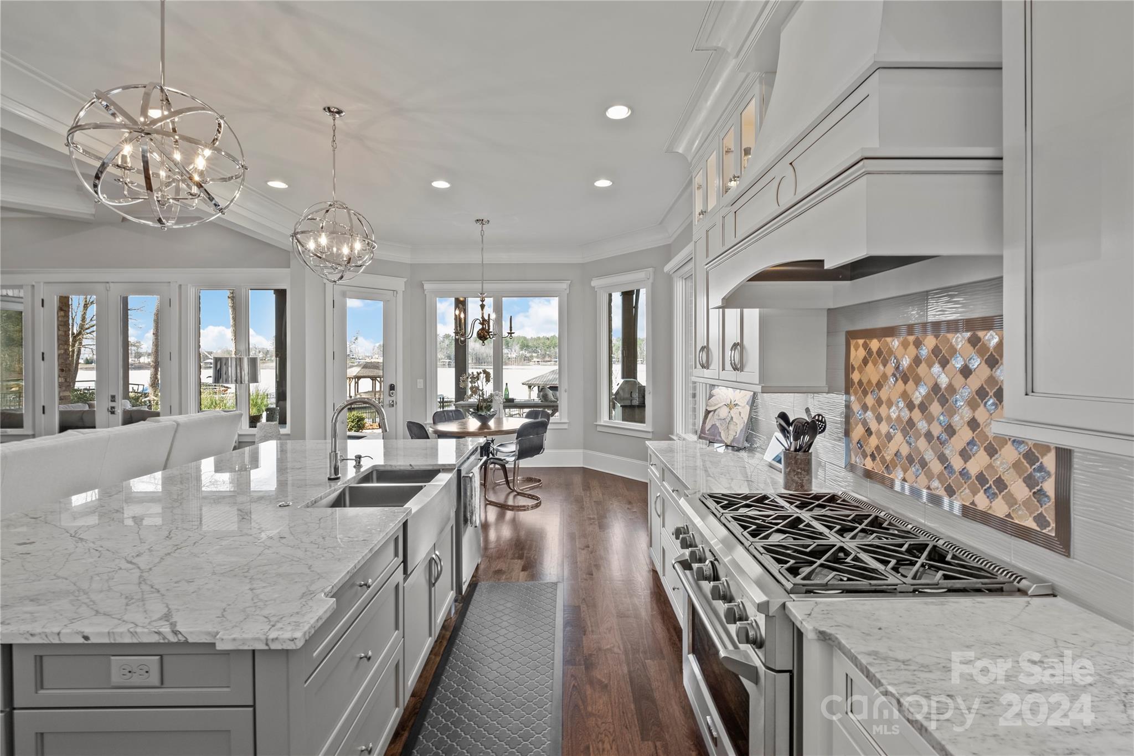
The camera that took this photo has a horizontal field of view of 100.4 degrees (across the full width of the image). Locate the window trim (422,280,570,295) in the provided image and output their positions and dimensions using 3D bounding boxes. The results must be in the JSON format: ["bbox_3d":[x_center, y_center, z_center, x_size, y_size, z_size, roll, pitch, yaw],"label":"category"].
[{"bbox_3d":[-0.993,-1.259,6.553,2.040,0.200,0.100,0,2,0],"label":"window trim"}]

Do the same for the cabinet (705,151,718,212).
[{"bbox_3d":[1.014,-1.184,2.802,0.320,0.400,0.270,0,2,0],"label":"cabinet"}]

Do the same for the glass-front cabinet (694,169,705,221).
[{"bbox_3d":[1.012,-1.194,3.082,0.320,0.400,0.290,0,2,0],"label":"glass-front cabinet"}]

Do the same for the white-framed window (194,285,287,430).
[{"bbox_3d":[-3.939,-0.243,5.697,1.090,1.740,0.140,0,2,0],"label":"white-framed window"}]

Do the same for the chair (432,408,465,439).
[{"bbox_3d":[-1.351,0.850,5.750,0.500,0.860,0.580,-1,2,-44],"label":"chair"}]

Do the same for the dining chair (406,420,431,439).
[{"bbox_3d":[-1.401,0.898,5.231,0.570,0.840,0.540,-2,2,-37],"label":"dining chair"}]

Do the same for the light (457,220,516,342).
[{"bbox_3d":[-0.950,-1.029,5.350,0.680,1.430,0.680,0,1,0],"label":"light"}]

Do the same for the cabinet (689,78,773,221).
[{"bbox_3d":[1.050,-1.192,2.690,0.370,0.420,1.100,0,1,0],"label":"cabinet"}]

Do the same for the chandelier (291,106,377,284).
[{"bbox_3d":[-1.439,-1.139,2.941,0.490,1.075,0.490,0,2,0],"label":"chandelier"}]

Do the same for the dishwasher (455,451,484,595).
[{"bbox_3d":[-0.901,0.921,3.110,0.620,0.800,0.600,0,1,0],"label":"dishwasher"}]

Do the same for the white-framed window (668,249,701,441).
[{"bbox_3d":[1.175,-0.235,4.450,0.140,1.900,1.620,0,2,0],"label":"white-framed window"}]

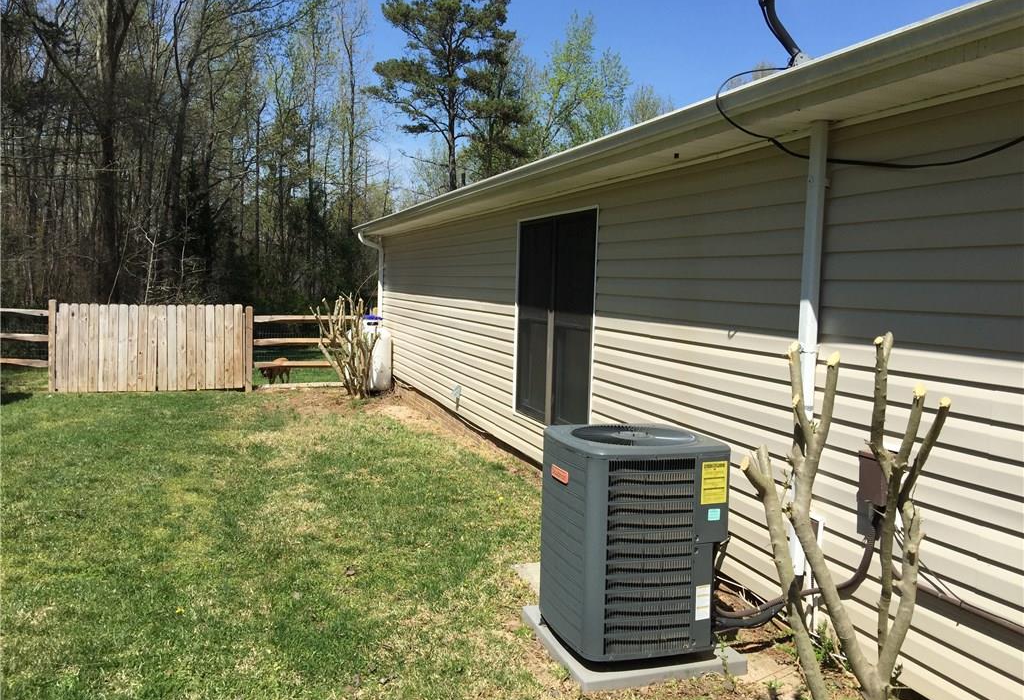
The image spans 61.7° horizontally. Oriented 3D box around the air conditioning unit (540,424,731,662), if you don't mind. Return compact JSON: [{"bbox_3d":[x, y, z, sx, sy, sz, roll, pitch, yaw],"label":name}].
[{"bbox_3d":[0.550,0.873,4.141,0.688,0.938,0.718,0,5,-18],"label":"air conditioning unit"}]

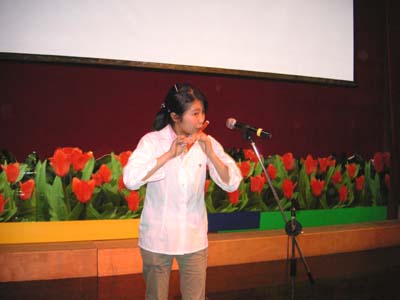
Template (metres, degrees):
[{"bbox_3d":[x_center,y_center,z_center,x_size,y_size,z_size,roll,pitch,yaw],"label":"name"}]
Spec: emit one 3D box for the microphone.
[{"bbox_3d":[0.239,-0.098,2.080,0.235,0.052,0.052,16,-2,0],"label":"microphone"}]

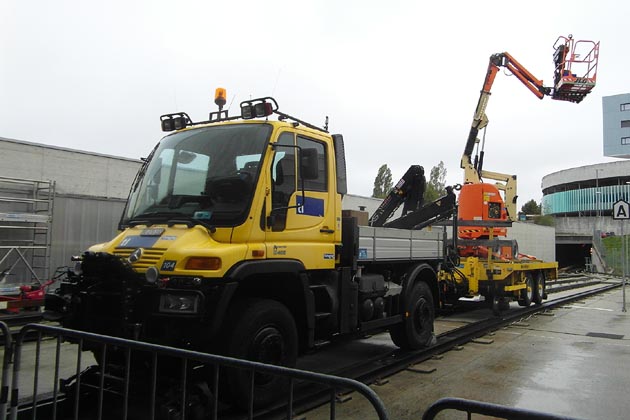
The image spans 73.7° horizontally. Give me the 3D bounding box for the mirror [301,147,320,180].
[{"bbox_3d":[-0.056,-0.464,4.280,0.165,0.310,0.080,-2,-5,27],"label":"mirror"}]

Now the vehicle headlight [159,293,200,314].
[{"bbox_3d":[-1.236,0.853,3.830,0.350,0.170,0.120,-1,-5,24],"label":"vehicle headlight"}]

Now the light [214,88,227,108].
[{"bbox_3d":[-1.143,-1.349,5.080,0.140,0.235,0.140,1,-5,0],"label":"light"}]

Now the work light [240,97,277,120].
[{"bbox_3d":[-0.633,-1.148,4.750,0.390,0.180,0.170,-2,-6,34],"label":"work light"}]

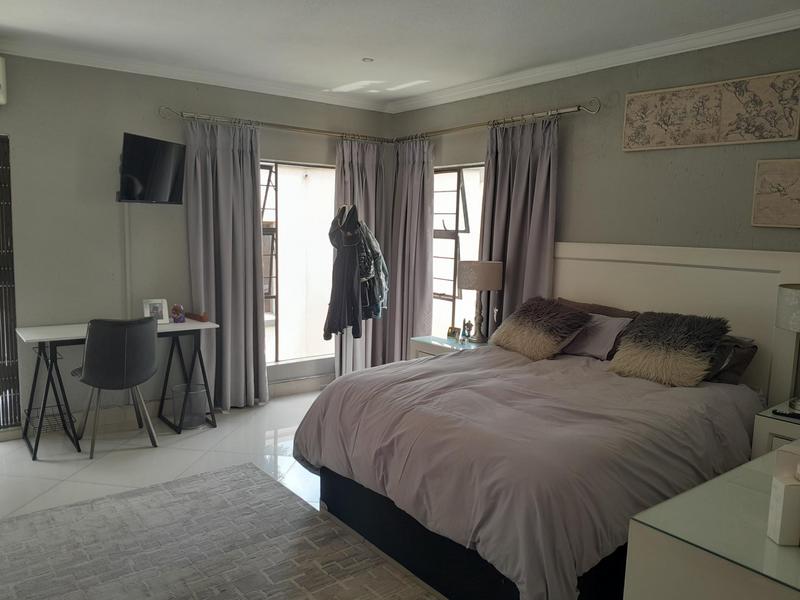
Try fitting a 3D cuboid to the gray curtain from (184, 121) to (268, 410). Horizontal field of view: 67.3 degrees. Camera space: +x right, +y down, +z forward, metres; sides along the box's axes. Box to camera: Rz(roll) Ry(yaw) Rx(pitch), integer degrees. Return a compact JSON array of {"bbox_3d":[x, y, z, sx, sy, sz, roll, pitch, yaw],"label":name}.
[{"bbox_3d":[-1.308,-0.217,4.599,0.610,2.187,0.143,-4,9,-38],"label":"gray curtain"}]

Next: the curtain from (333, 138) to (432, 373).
[{"bbox_3d":[-0.144,-0.261,5.176,0.625,2.182,0.640,-4,9,-38],"label":"curtain"}]

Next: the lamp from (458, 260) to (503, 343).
[{"bbox_3d":[0.580,0.013,4.325,0.314,0.567,0.314,1,7,0],"label":"lamp"}]

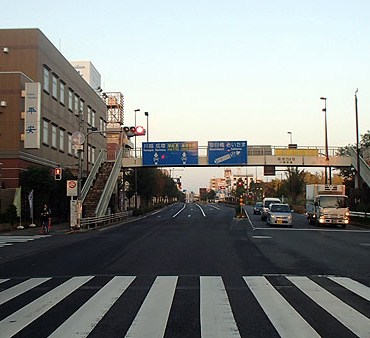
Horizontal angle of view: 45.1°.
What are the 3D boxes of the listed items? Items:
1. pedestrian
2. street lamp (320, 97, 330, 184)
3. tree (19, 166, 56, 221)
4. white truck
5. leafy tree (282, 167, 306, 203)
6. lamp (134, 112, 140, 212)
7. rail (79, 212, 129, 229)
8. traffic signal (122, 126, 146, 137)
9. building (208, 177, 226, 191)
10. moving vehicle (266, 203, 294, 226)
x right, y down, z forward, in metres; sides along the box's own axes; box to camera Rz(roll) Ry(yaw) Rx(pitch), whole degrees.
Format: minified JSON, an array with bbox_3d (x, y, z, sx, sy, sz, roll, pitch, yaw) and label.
[{"bbox_3d":[-6.953,2.529,22.371,0.520,1.530,0.420,0,-4,0],"label":"pedestrian"},{"bbox_3d":[13.241,-1.009,42.204,0.850,11.650,0.320,0,-4,0],"label":"street lamp"},{"bbox_3d":[-10.045,1.816,30.451,2.300,3.950,2.300,0,-4,0],"label":"tree"},{"bbox_3d":[9.505,2.505,30.281,1.970,2.800,4.950,-1,-4,6],"label":"white truck"},{"bbox_3d":[16.508,2.802,67.487,4.200,7.300,4.200,-1,-4,2],"label":"leafy tree"},{"bbox_3d":[-5.511,-0.819,50.422,0.750,12.200,0.350,-1,-4,2],"label":"lamp"},{"bbox_3d":[-5.959,3.859,34.817,0.200,0.780,16.500,-1,-4,2],"label":"rail"},{"bbox_3d":[-3.103,-2.304,27.377,1.350,0.520,0.420,-1,-4,2],"label":"traffic signal"},{"bbox_3d":[21.953,15.683,305.702,12.000,19.000,12.000,0,-4,0],"label":"building"},{"bbox_3d":[6.333,3.118,30.038,1.500,1.530,3.400,-1,-4,6],"label":"moving vehicle"}]

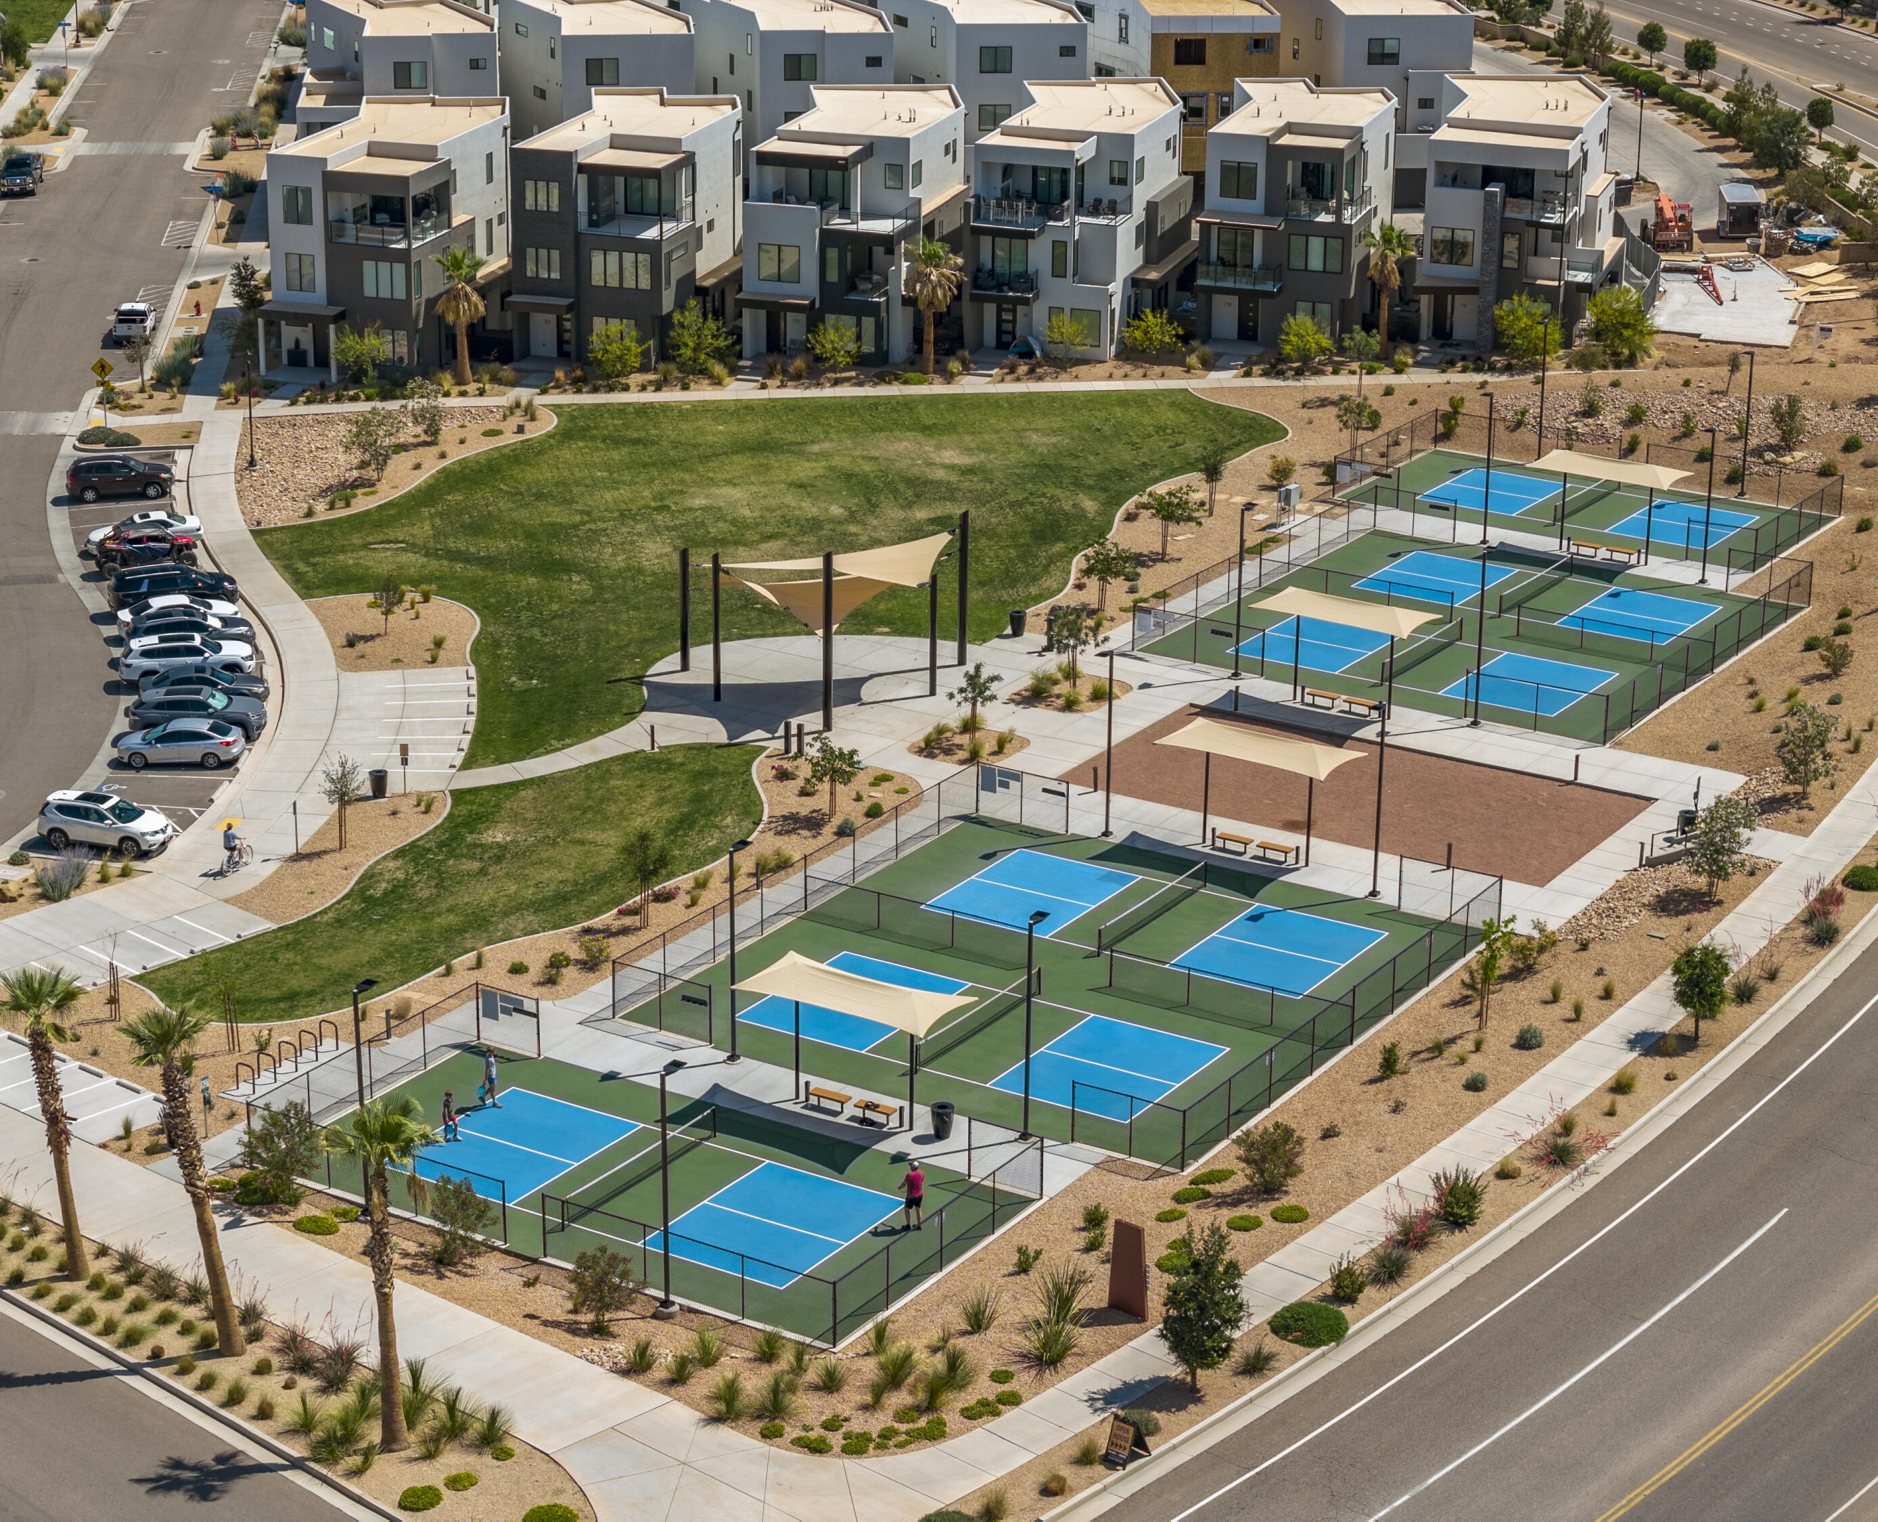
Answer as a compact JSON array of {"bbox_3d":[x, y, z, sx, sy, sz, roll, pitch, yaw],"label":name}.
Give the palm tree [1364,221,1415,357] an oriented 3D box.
[{"bbox_3d":[21.818,-22.747,199.058,2.450,6.650,2.400,1,20,0],"label":"palm tree"}]

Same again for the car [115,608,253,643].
[{"bbox_3d":[-29.446,-5.115,161.651,4.750,1.650,1.890,-4,20,-14],"label":"car"}]

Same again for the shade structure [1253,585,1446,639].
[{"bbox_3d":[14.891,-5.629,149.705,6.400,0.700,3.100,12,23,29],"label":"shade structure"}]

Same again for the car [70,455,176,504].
[{"bbox_3d":[-35.871,-12.472,179.985,4.670,1.720,1.880,-4,20,-13],"label":"car"}]

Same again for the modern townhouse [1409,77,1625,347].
[{"bbox_3d":[29.993,-28.344,210.948,9.990,10.800,17.600,5,20,13],"label":"modern townhouse"}]

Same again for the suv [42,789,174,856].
[{"bbox_3d":[-28.705,2.045,141.525,4.660,1.730,1.840,7,21,16],"label":"suv"}]

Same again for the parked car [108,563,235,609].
[{"bbox_3d":[-30.550,-6.660,164.100,5.050,1.780,1.980,-4,20,-13],"label":"parked car"}]

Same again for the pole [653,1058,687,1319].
[{"bbox_3d":[-6.848,11.065,105.350,0.600,6.650,1.100,12,23,29],"label":"pole"}]

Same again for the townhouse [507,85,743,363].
[{"bbox_3d":[-15.464,-26.880,206.372,7.800,10.600,16.600,5,20,13],"label":"townhouse"}]

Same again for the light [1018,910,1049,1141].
[{"bbox_3d":[2.636,7.375,114.079,0.460,6.560,1.100,12,23,29],"label":"light"}]

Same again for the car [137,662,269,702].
[{"bbox_3d":[-27.460,-2.719,153.575,4.800,1.450,1.840,-2,20,-7],"label":"car"}]

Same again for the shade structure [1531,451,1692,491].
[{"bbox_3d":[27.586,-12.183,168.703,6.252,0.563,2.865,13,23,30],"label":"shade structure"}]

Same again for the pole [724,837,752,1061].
[{"bbox_3d":[-5.816,5.613,119.240,0.540,6.600,1.070,12,23,29],"label":"pole"}]

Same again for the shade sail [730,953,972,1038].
[{"bbox_3d":[-2.349,6.337,115.404,6.323,0.552,3.121,12,23,29],"label":"shade sail"}]

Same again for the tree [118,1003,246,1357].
[{"bbox_3d":[-19.053,10.529,103.410,2.900,9.200,2.500,1,20,0],"label":"tree"}]

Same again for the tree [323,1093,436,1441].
[{"bbox_3d":[-13.259,12.360,97.922,2.700,8.950,2.700,-2,20,-8],"label":"tree"}]

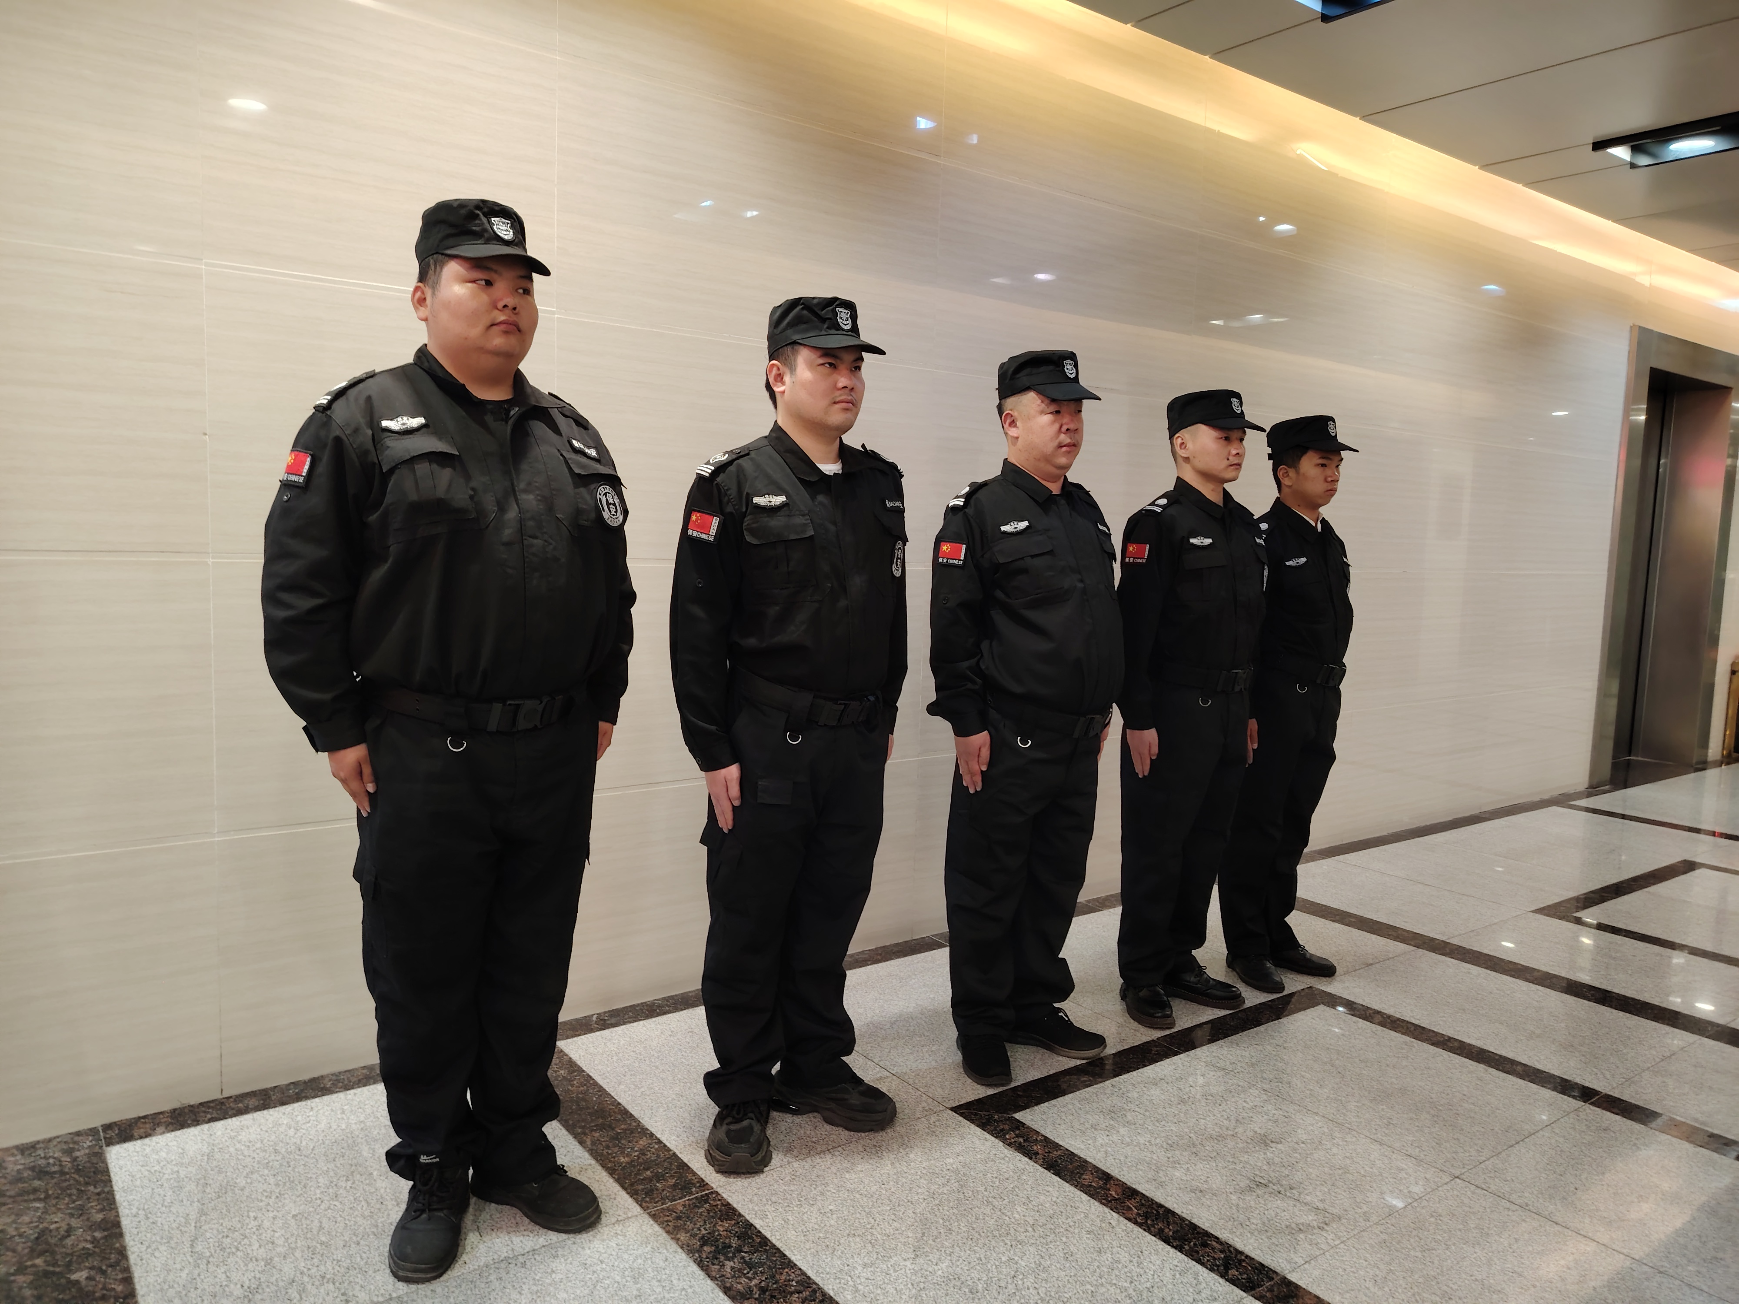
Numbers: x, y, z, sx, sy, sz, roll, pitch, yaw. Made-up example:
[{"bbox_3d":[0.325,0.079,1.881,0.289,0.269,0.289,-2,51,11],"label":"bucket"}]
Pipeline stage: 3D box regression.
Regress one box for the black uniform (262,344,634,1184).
[{"bbox_3d":[-0.745,0.237,2.223,0.650,1.570,0.420,-2,8,-36],"label":"black uniform"}]

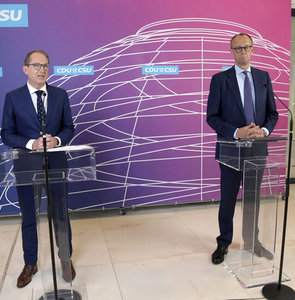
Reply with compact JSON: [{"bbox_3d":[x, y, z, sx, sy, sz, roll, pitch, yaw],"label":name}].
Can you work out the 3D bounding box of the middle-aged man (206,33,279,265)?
[{"bbox_3d":[0.826,0.003,3.021,0.600,1.950,0.460,-3,9,-10],"label":"middle-aged man"}]

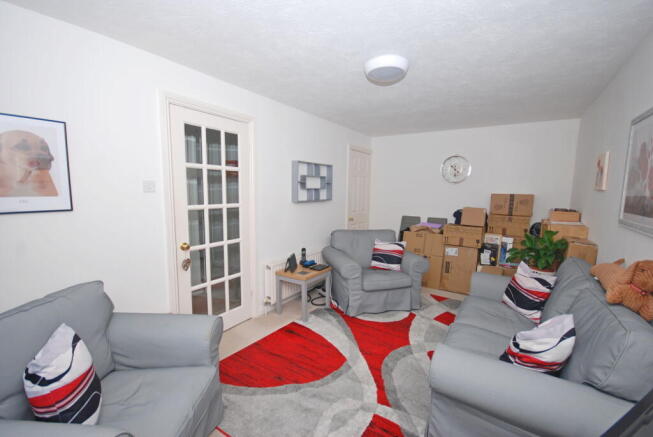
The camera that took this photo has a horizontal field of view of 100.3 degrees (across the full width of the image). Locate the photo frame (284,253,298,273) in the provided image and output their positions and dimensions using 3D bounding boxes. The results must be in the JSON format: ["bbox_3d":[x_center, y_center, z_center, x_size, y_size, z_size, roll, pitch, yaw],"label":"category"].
[{"bbox_3d":[-0.396,0.503,3.089,0.085,0.162,0.185,3,7,12],"label":"photo frame"}]

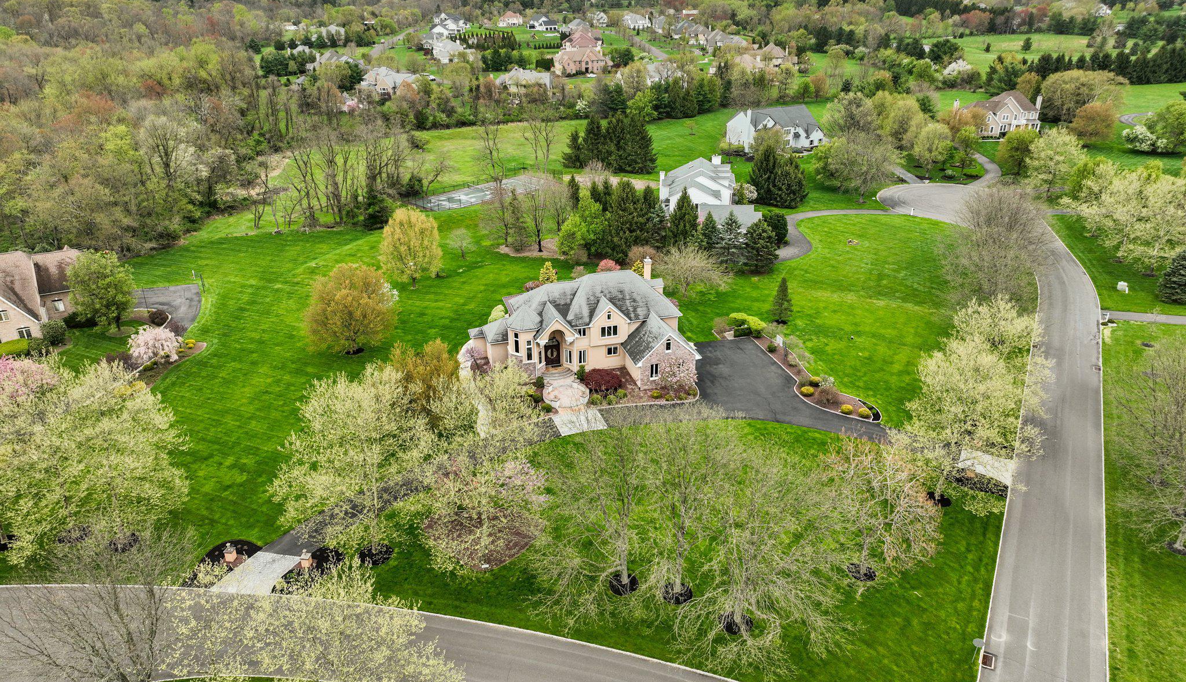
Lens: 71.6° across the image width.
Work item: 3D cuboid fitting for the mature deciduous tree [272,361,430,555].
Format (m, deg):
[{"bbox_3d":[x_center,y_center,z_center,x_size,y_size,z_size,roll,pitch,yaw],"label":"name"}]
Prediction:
[{"bbox_3d":[-20.000,11.040,69.630,12.800,17.000,12.800,0,25,0],"label":"mature deciduous tree"}]

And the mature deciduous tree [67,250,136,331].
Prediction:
[{"bbox_3d":[-70.590,-7.170,119.350,8.720,12.070,8.720,-15,29,-29],"label":"mature deciduous tree"}]

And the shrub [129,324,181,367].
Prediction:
[{"bbox_3d":[-57.600,0.110,108.240,6.300,4.100,6.300,0,25,0],"label":"shrub"}]

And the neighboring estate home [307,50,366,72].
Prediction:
[{"bbox_3d":[-119.000,-130.160,380.710,22.000,9.300,21.000,-6,26,-14],"label":"neighboring estate home"}]

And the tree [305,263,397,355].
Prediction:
[{"bbox_3d":[-32.500,-4.090,108.260,11.300,11.700,11.300,0,25,0],"label":"tree"}]

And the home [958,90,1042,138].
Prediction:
[{"bbox_3d":[126.800,-71.430,256.010,24.000,11.600,19.000,1,25,2],"label":"home"}]

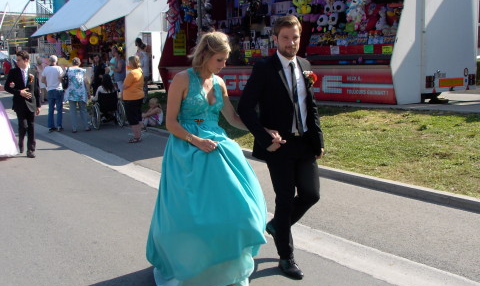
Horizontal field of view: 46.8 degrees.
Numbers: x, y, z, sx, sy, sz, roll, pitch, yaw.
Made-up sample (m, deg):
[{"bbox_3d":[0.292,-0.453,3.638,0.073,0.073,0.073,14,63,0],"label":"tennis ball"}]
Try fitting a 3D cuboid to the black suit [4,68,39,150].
[{"bbox_3d":[-3.660,-0.566,9.309,0.570,1.410,0.400,-4,9,-25],"label":"black suit"}]

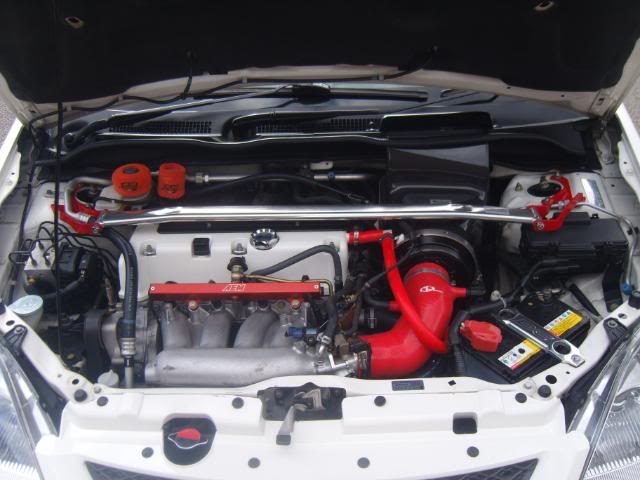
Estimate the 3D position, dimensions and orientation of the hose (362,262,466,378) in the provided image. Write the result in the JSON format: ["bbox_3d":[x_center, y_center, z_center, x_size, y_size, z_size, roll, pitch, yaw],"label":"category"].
[{"bbox_3d":[0.185,0.167,1.328,0.205,0.130,0.270,0,35,0],"label":"hose"}]

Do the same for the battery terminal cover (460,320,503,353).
[{"bbox_3d":[0.312,0.181,1.232,0.073,0.048,0.046,17,38,23],"label":"battery terminal cover"}]

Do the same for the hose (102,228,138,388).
[{"bbox_3d":[-0.425,0.138,1.344,0.100,0.200,0.290,0,35,0],"label":"hose"}]

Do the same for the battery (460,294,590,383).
[{"bbox_3d":[0.403,0.259,1.327,0.238,0.215,0.129,-25,42,-31],"label":"battery"}]

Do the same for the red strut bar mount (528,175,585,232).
[{"bbox_3d":[0.520,-0.081,1.448,0.146,0.060,0.240,0,35,0],"label":"red strut bar mount"}]

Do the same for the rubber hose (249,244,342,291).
[{"bbox_3d":[-0.045,0.063,1.298,0.190,0.085,0.070,0,35,0],"label":"rubber hose"}]

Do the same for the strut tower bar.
[{"bbox_3d":[0.000,-0.049,1.358,0.924,0.038,0.041,0,35,0],"label":"strut tower bar"}]

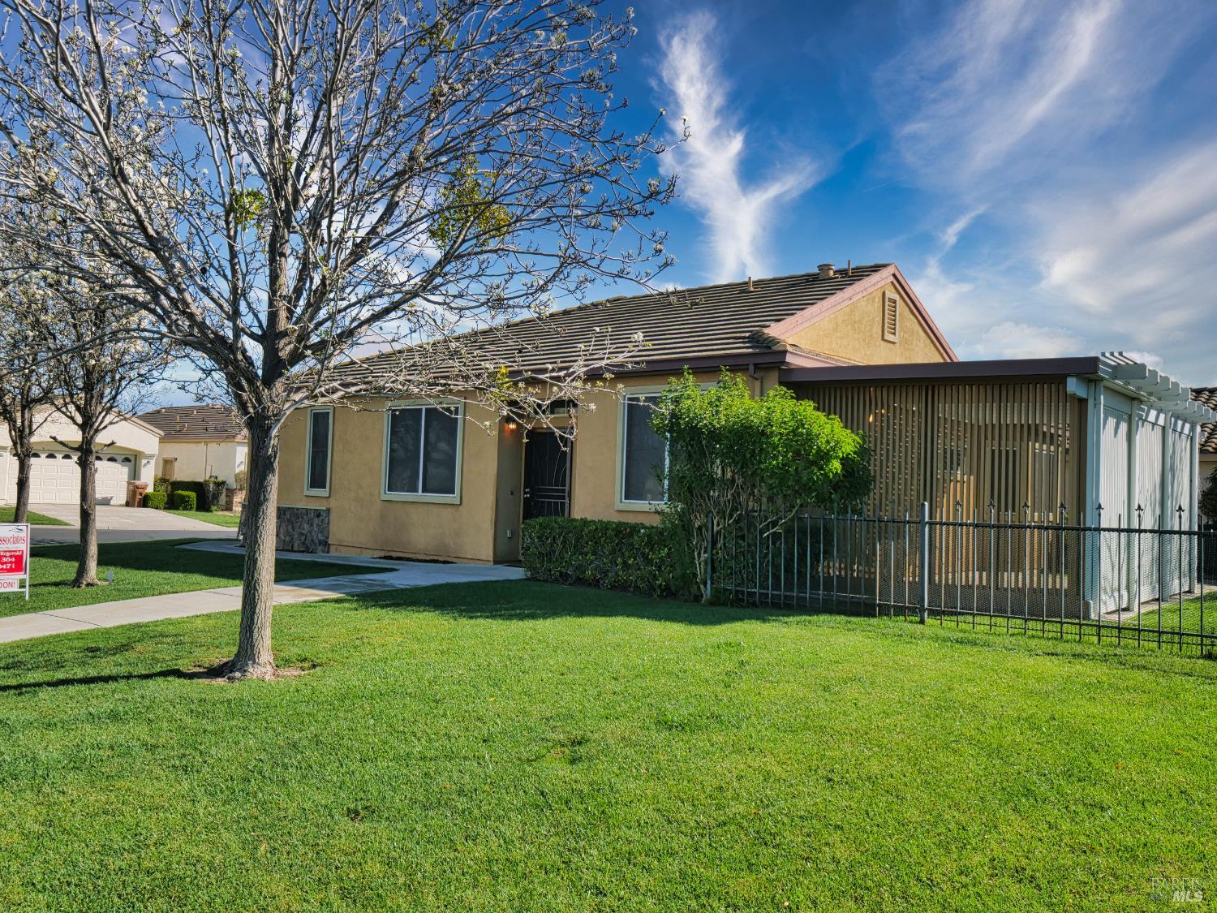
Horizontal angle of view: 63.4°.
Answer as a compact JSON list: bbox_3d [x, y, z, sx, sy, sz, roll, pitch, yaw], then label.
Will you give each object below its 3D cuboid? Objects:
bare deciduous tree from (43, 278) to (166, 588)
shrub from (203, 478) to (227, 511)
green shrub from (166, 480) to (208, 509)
[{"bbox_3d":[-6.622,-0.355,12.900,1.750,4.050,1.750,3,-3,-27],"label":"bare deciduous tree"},{"bbox_3d":[-15.674,1.495,39.200,0.880,1.270,0.950,3,-2,-12],"label":"shrub"},{"bbox_3d":[-16.919,1.564,39.500,1.600,1.120,1.100,3,-2,-12],"label":"green shrub"}]

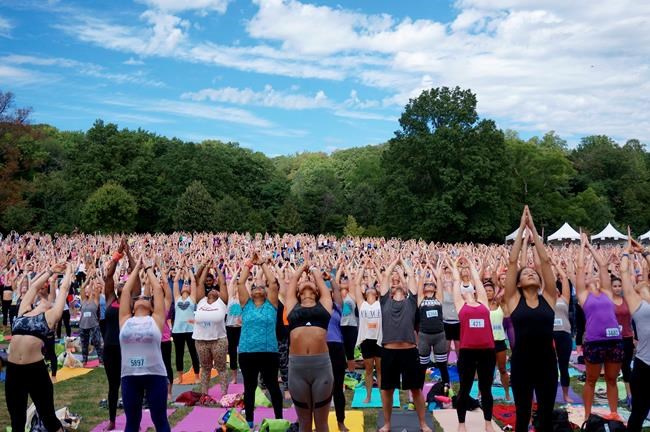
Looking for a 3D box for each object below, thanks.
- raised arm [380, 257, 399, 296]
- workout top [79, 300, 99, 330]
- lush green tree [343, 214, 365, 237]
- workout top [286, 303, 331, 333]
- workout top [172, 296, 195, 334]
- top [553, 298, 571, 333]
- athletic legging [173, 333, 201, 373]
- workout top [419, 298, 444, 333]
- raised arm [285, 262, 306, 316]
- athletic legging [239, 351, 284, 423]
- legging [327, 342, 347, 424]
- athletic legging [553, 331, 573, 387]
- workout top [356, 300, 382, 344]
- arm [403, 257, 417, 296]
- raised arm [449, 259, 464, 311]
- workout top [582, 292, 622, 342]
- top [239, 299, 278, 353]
[{"bbox_3d":[0.690,0.647,8.100,0.180,0.500,0.200,12,-27,5],"label":"raised arm"},{"bbox_3d":[-4.807,2.023,15.400,0.380,0.600,0.260,0,-14,-3],"label":"workout top"},{"bbox_3d":[3.198,1.739,85.000,2.500,4.000,2.500,0,-5,3],"label":"lush green tree"},{"bbox_3d":[-0.123,0.757,5.650,0.330,0.240,0.240,0,-20,0],"label":"workout top"},{"bbox_3d":[-2.289,1.615,12.300,0.360,0.590,0.250,0,-11,0],"label":"workout top"},{"bbox_3d":[3.106,1.326,10.100,0.360,0.520,0.250,-1,-11,3],"label":"top"},{"bbox_3d":[-2.203,2.155,12.050,0.430,0.700,0.280,0,-3,3],"label":"athletic legging"},{"bbox_3d":[1.476,1.379,10.500,0.350,0.540,0.250,0,-16,5],"label":"workout top"},{"bbox_3d":[-0.257,0.632,6.600,0.190,0.450,0.200,0,-5,3],"label":"raised arm"},{"bbox_3d":[-0.698,1.856,8.200,0.470,0.760,0.290,0,-5,3],"label":"athletic legging"},{"bbox_3d":[0.079,1.758,7.950,0.320,0.870,0.270,0,-5,0],"label":"legging"},{"bbox_3d":[3.021,1.843,9.800,0.360,0.730,0.270,0,-5,3],"label":"athletic legging"},{"bbox_3d":[0.592,1.385,9.850,0.360,0.570,0.270,-1,-10,3],"label":"workout top"},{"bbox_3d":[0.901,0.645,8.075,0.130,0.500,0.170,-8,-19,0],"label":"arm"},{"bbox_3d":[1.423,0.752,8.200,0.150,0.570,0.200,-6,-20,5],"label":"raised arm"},{"bbox_3d":[3.101,1.132,8.450,0.420,0.560,0.300,-7,-11,6],"label":"workout top"},{"bbox_3d":[-0.729,1.200,8.300,0.420,0.570,0.280,0,-13,0],"label":"top"}]

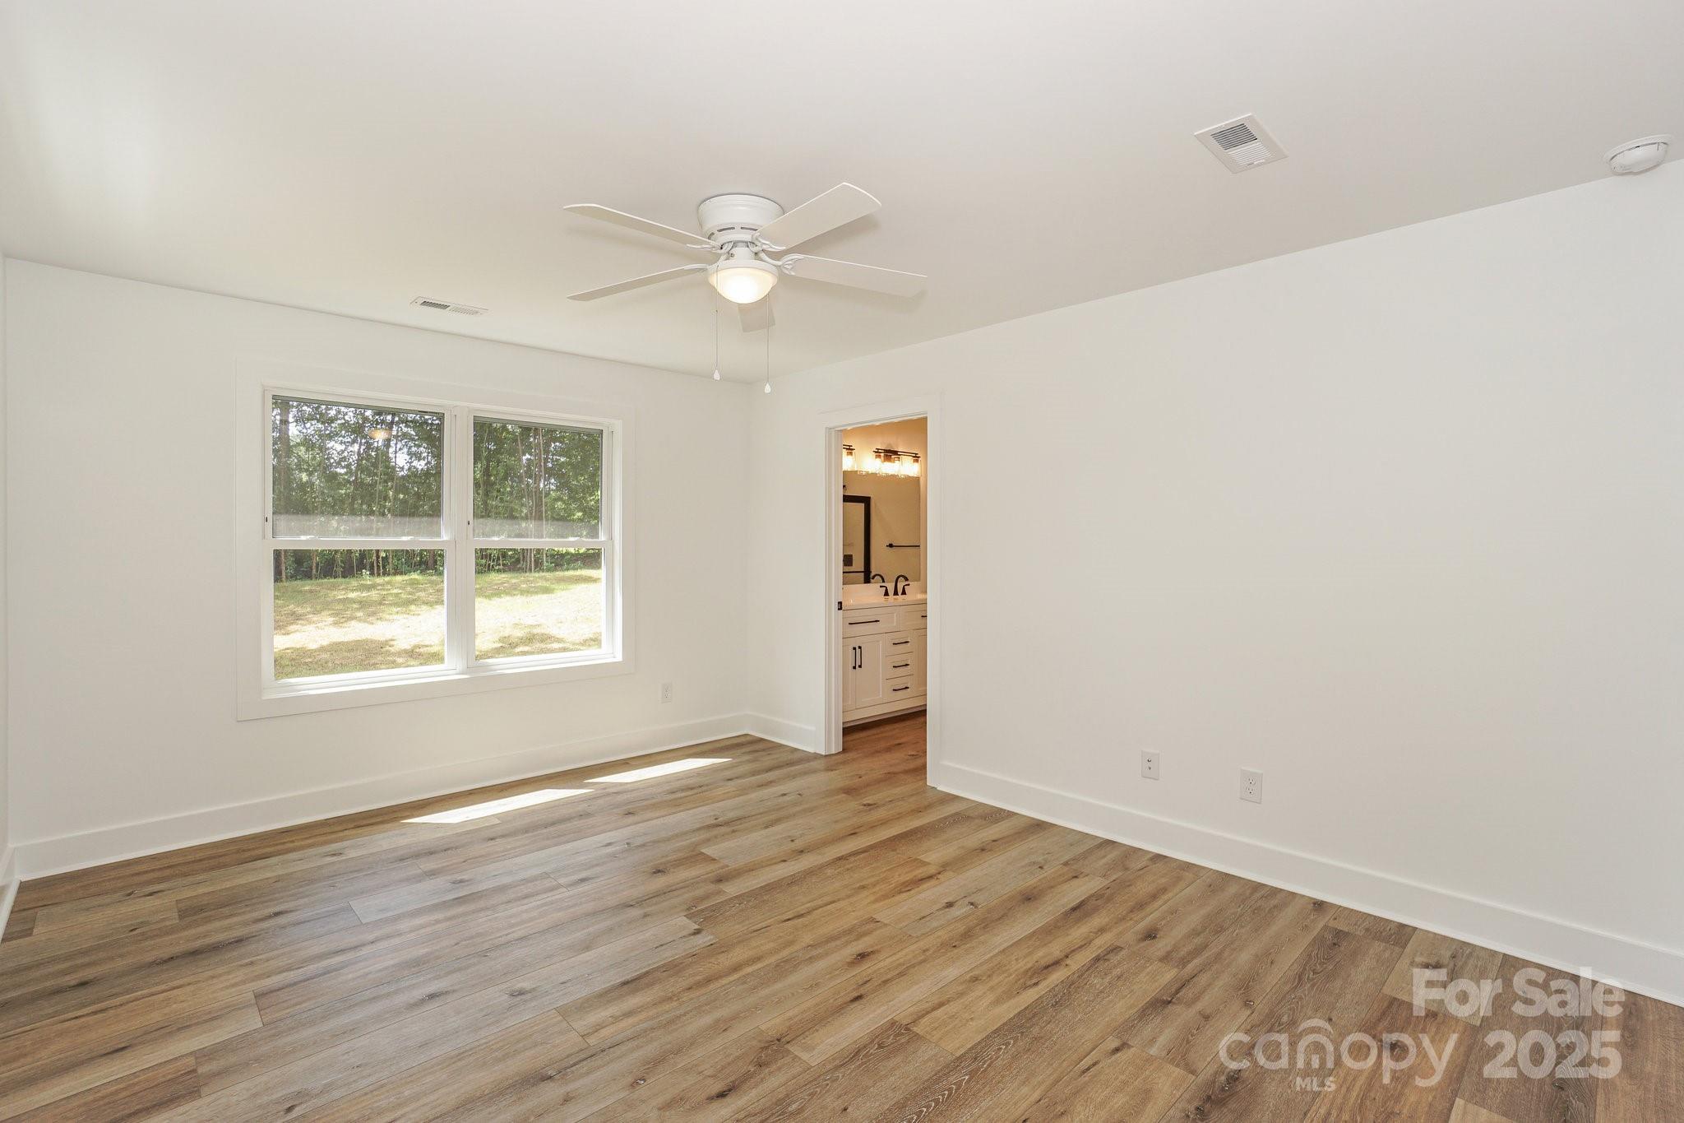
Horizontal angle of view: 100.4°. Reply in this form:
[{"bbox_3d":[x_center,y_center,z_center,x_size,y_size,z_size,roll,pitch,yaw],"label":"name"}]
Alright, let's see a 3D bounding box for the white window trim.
[{"bbox_3d":[-2.031,-0.112,3.804,1.885,1.650,0.060,-1,2,-40],"label":"white window trim"}]

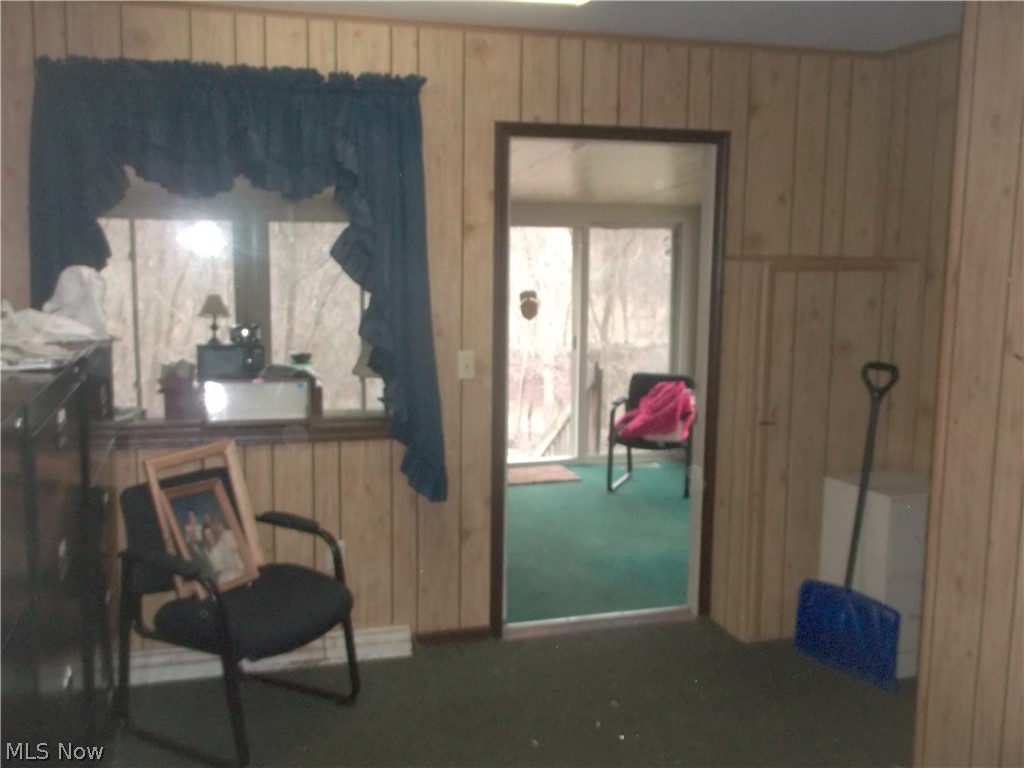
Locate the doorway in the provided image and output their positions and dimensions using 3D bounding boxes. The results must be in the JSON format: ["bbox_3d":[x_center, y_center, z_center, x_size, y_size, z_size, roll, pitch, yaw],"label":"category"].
[{"bbox_3d":[0.395,0.002,4.120,1.015,2.107,0.140,-2,8,-16],"label":"doorway"}]

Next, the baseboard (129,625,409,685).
[{"bbox_3d":[-0.957,1.047,3.781,1.140,0.100,0.078,-2,8,-16],"label":"baseboard"}]

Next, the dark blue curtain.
[{"bbox_3d":[-0.955,-0.314,3.573,1.471,1.608,0.110,-2,8,-16],"label":"dark blue curtain"}]

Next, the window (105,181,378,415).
[{"bbox_3d":[-0.992,-0.342,3.644,1.120,1.060,0.100,-2,8,-16],"label":"window"}]

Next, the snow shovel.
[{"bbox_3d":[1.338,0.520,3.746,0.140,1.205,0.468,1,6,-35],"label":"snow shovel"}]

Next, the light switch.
[{"bbox_3d":[-0.176,-0.074,3.881,0.069,0.115,0.018,-2,8,-16],"label":"light switch"}]

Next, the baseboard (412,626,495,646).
[{"bbox_3d":[-0.241,1.040,4.022,0.313,0.060,0.016,-2,8,-16],"label":"baseboard"}]

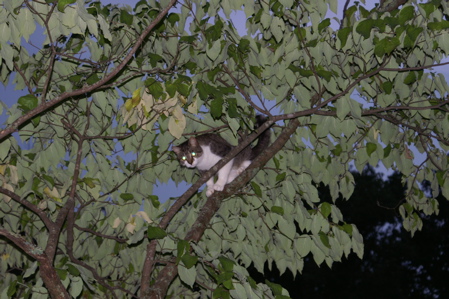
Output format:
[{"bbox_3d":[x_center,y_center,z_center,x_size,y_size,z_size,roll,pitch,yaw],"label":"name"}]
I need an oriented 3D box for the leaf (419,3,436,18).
[{"bbox_3d":[0.775,-0.531,5.000,0.071,0.064,0.030,0,-21,0],"label":"leaf"}]

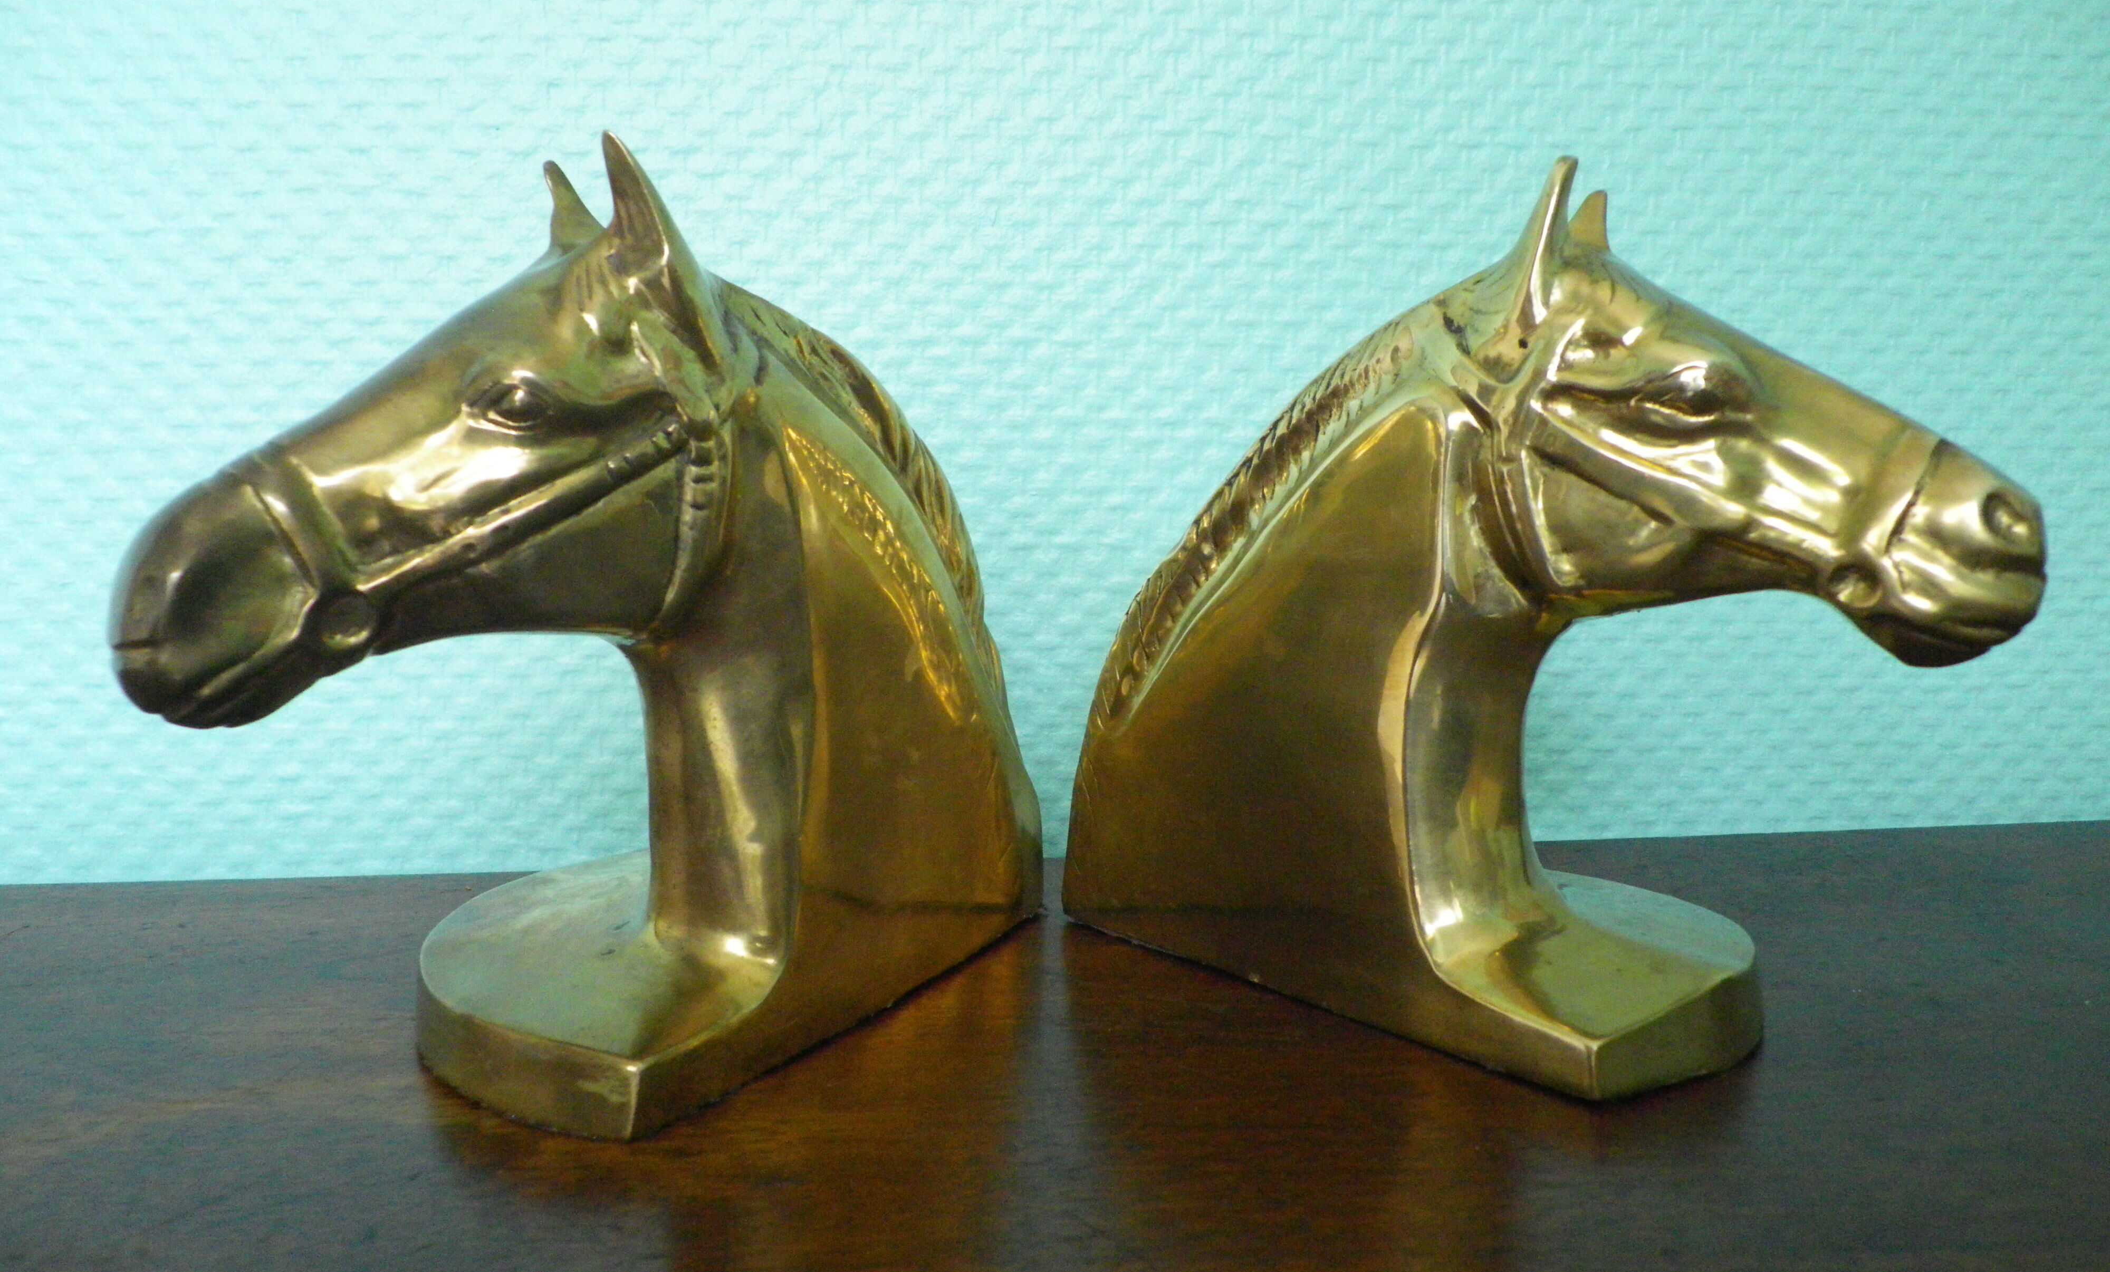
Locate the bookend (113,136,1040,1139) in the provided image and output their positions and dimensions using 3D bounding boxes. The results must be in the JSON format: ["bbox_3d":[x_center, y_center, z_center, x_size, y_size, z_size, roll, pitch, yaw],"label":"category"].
[{"bbox_3d":[-0.091,-0.008,0.332,0.095,0.168,0.193,5,10,31],"label":"bookend"}]

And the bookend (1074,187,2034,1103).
[{"bbox_3d":[0.102,-0.010,0.351,0.095,0.166,0.193,-8,12,-44],"label":"bookend"}]

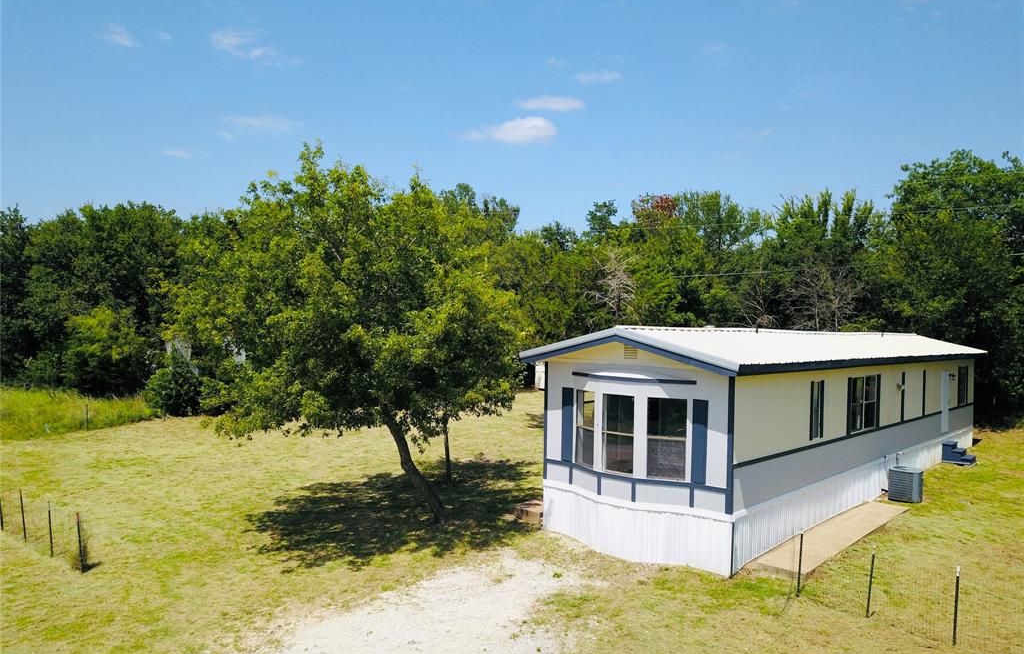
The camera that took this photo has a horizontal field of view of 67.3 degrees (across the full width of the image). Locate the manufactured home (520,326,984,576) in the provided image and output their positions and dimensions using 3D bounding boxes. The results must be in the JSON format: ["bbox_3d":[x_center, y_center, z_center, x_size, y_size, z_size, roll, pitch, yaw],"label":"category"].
[{"bbox_3d":[8.894,2.349,22.487,4.931,4.380,20.837,1,0,42],"label":"manufactured home"}]

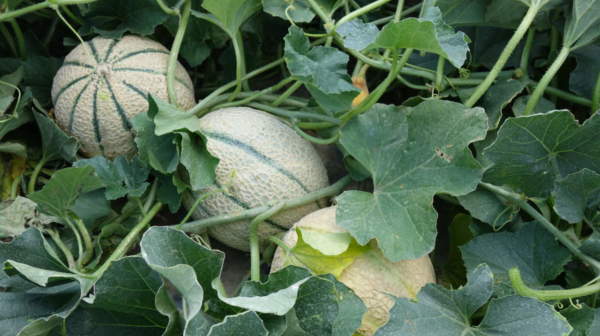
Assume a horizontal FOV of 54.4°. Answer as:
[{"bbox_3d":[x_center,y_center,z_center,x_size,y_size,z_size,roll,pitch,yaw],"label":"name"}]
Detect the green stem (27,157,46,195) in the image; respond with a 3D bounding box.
[{"bbox_3d":[-0.276,0.009,0.610,0.008,0.041,0.009,17,22,-18],"label":"green stem"}]

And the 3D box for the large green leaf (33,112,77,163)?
[{"bbox_3d":[-0.259,-0.032,0.620,0.050,0.038,0.042,0,48,0],"label":"large green leaf"}]

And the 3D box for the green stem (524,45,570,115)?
[{"bbox_3d":[0.282,-0.100,0.665,0.011,0.084,0.011,24,21,0],"label":"green stem"}]

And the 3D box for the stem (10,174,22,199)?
[{"bbox_3d":[-0.296,0.019,0.610,0.008,0.027,0.008,8,24,-9],"label":"stem"}]

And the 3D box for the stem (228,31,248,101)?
[{"bbox_3d":[-0.074,-0.124,0.713,0.016,0.085,0.016,-2,24,0],"label":"stem"}]

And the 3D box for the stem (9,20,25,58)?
[{"bbox_3d":[-0.369,-0.167,0.760,0.014,0.054,0.012,0,36,0],"label":"stem"}]

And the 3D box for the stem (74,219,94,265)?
[{"bbox_3d":[-0.218,0.075,0.585,0.015,0.059,0.015,13,30,0],"label":"stem"}]

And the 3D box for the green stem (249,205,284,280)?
[{"bbox_3d":[-0.032,0.071,0.555,0.032,0.014,0.078,5,66,2],"label":"green stem"}]

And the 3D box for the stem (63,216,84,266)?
[{"bbox_3d":[-0.212,0.069,0.550,0.008,0.050,0.009,-5,24,6],"label":"stem"}]

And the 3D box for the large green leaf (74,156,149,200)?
[{"bbox_3d":[-0.194,0.011,0.600,0.075,0.030,0.055,0,48,0],"label":"large green leaf"}]

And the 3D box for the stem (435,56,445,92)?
[{"bbox_3d":[0.176,-0.117,0.735,0.009,0.049,0.009,-4,38,0],"label":"stem"}]

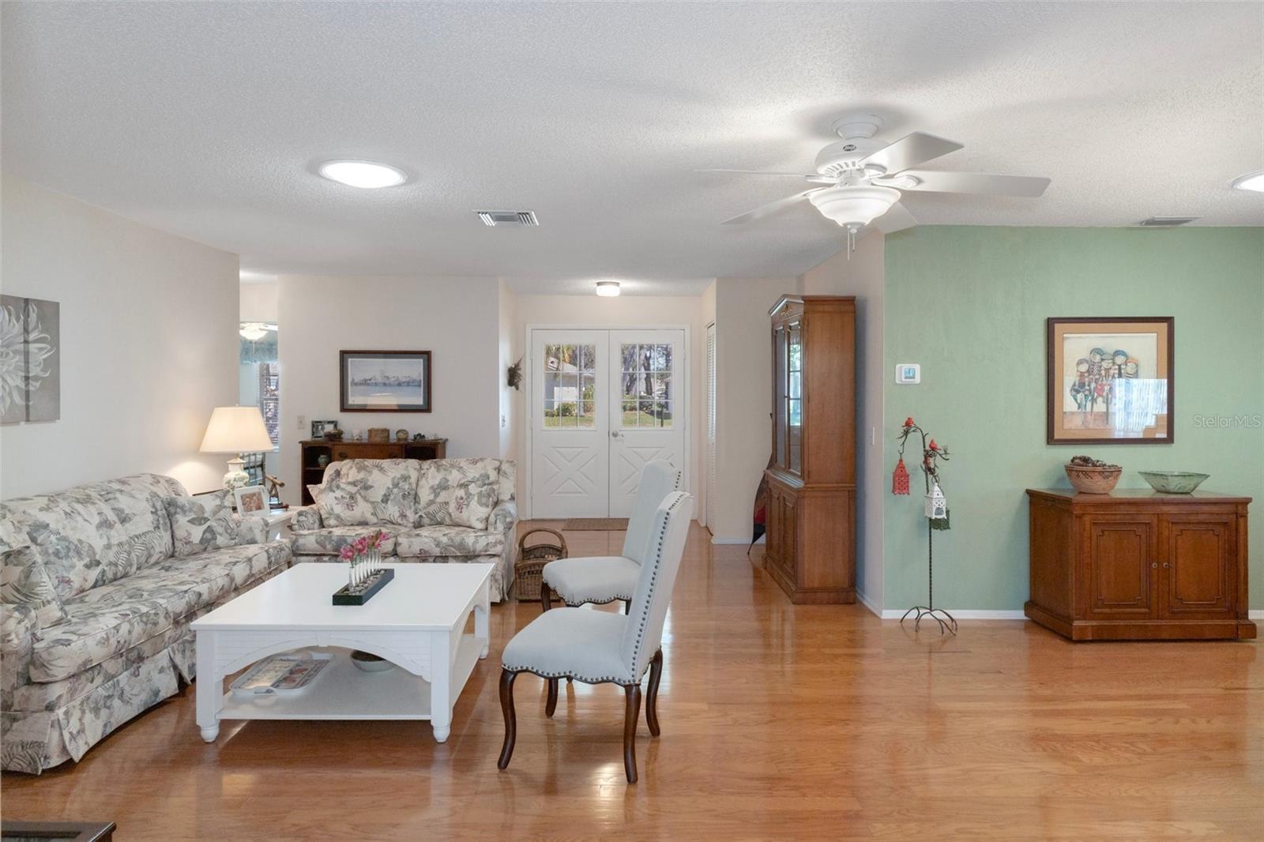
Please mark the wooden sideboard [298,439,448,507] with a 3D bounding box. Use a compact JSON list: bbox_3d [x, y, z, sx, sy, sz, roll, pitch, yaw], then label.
[{"bbox_3d":[-2.190,0.646,6.300,1.160,0.950,0.340,0,2,-1],"label":"wooden sideboard"}]

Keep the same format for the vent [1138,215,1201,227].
[{"bbox_3d":[3.140,-1.166,4.310,0.290,0.030,0.210,0,2,-1],"label":"vent"}]

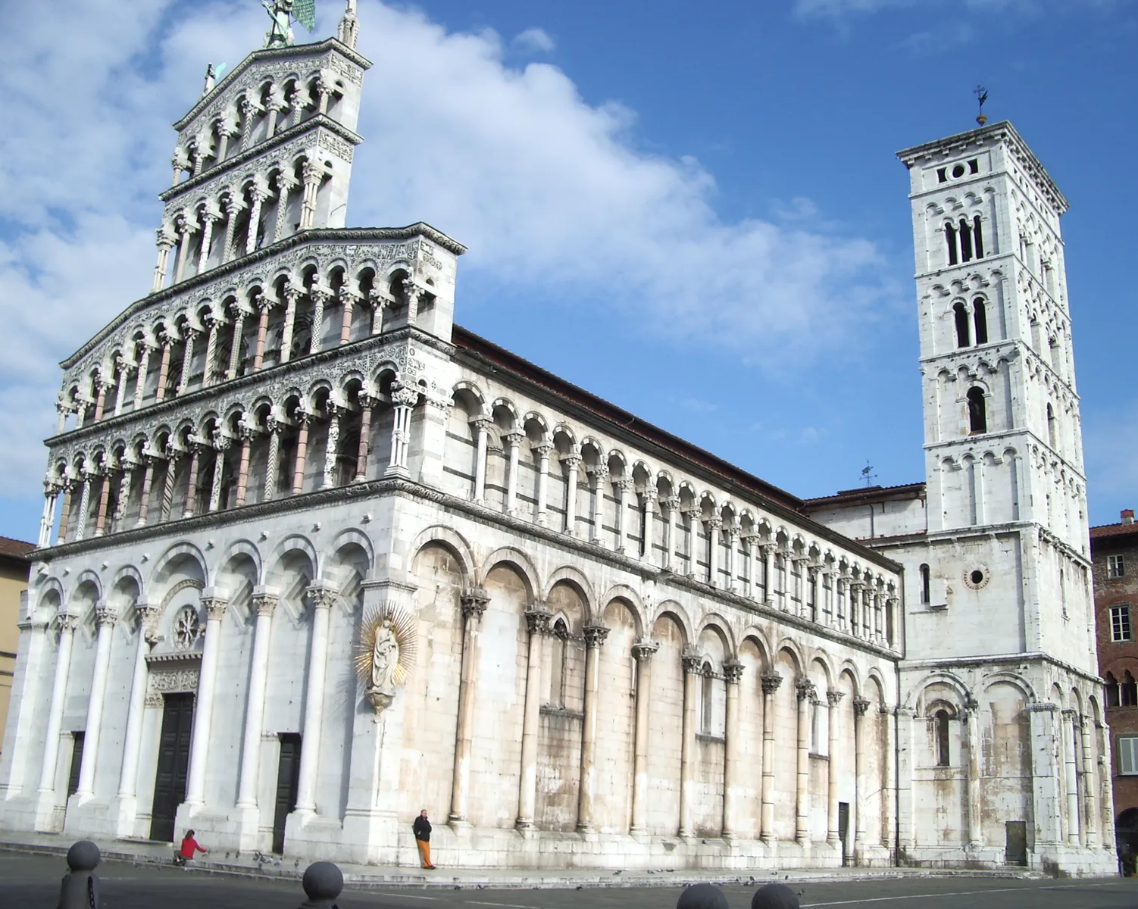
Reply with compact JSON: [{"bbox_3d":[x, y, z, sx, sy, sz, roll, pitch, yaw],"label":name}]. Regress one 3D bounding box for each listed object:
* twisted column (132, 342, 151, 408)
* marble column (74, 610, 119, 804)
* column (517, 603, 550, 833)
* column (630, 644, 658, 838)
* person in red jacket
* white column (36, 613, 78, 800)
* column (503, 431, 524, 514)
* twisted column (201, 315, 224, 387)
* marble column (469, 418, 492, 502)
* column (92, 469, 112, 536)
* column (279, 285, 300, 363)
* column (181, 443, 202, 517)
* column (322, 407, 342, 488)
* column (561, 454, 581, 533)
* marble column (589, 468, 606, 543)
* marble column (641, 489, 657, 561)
[{"bbox_3d":[-17.867,-3.264,51.307,0.460,3.000,0.460,-11,-22,37],"label":"twisted column"},{"bbox_3d":[-18.126,9.536,47.106,0.700,7.430,0.700,-11,-22,37],"label":"marble column"},{"bbox_3d":[-1.308,9.583,44.943,0.660,7.950,0.680,-11,-22,36],"label":"column"},{"bbox_3d":[2.815,10.985,47.467,0.700,7.470,0.760,-11,-22,37],"label":"column"},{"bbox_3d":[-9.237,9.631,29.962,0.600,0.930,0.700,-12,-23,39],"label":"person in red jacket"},{"bbox_3d":[-20.510,9.923,49.183,0.740,7.400,0.740,-11,-22,37],"label":"white column"},{"bbox_3d":[-2.115,0.757,46.223,0.480,3.200,0.460,-11,-22,36],"label":"column"},{"bbox_3d":[-13.527,-3.944,46.577,0.430,2.850,0.430,-11,-22,37],"label":"twisted column"},{"bbox_3d":[-3.243,0.262,44.843,0.480,3.200,0.460,-11,-22,36],"label":"marble column"},{"bbox_3d":[-18.714,1.950,49.088,0.400,2.800,0.400,-11,-22,37],"label":"column"},{"bbox_3d":[-10.866,-4.994,47.663,0.420,3.200,0.430,-11,-22,36],"label":"column"},{"bbox_3d":[-14.423,1.078,46.758,0.460,2.970,0.460,-11,-22,37],"label":"column"},{"bbox_3d":[-7.763,-0.237,40.211,0.400,2.800,0.400,-11,-22,37],"label":"column"},{"bbox_3d":[0.069,1.678,48.906,0.480,3.200,0.460,-11,-22,36],"label":"column"},{"bbox_3d":[1.076,1.958,46.899,0.520,2.814,0.520,2,-18,1],"label":"marble column"},{"bbox_3d":[3.134,2.756,47.952,0.400,2.800,0.400,-11,-22,37],"label":"marble column"}]

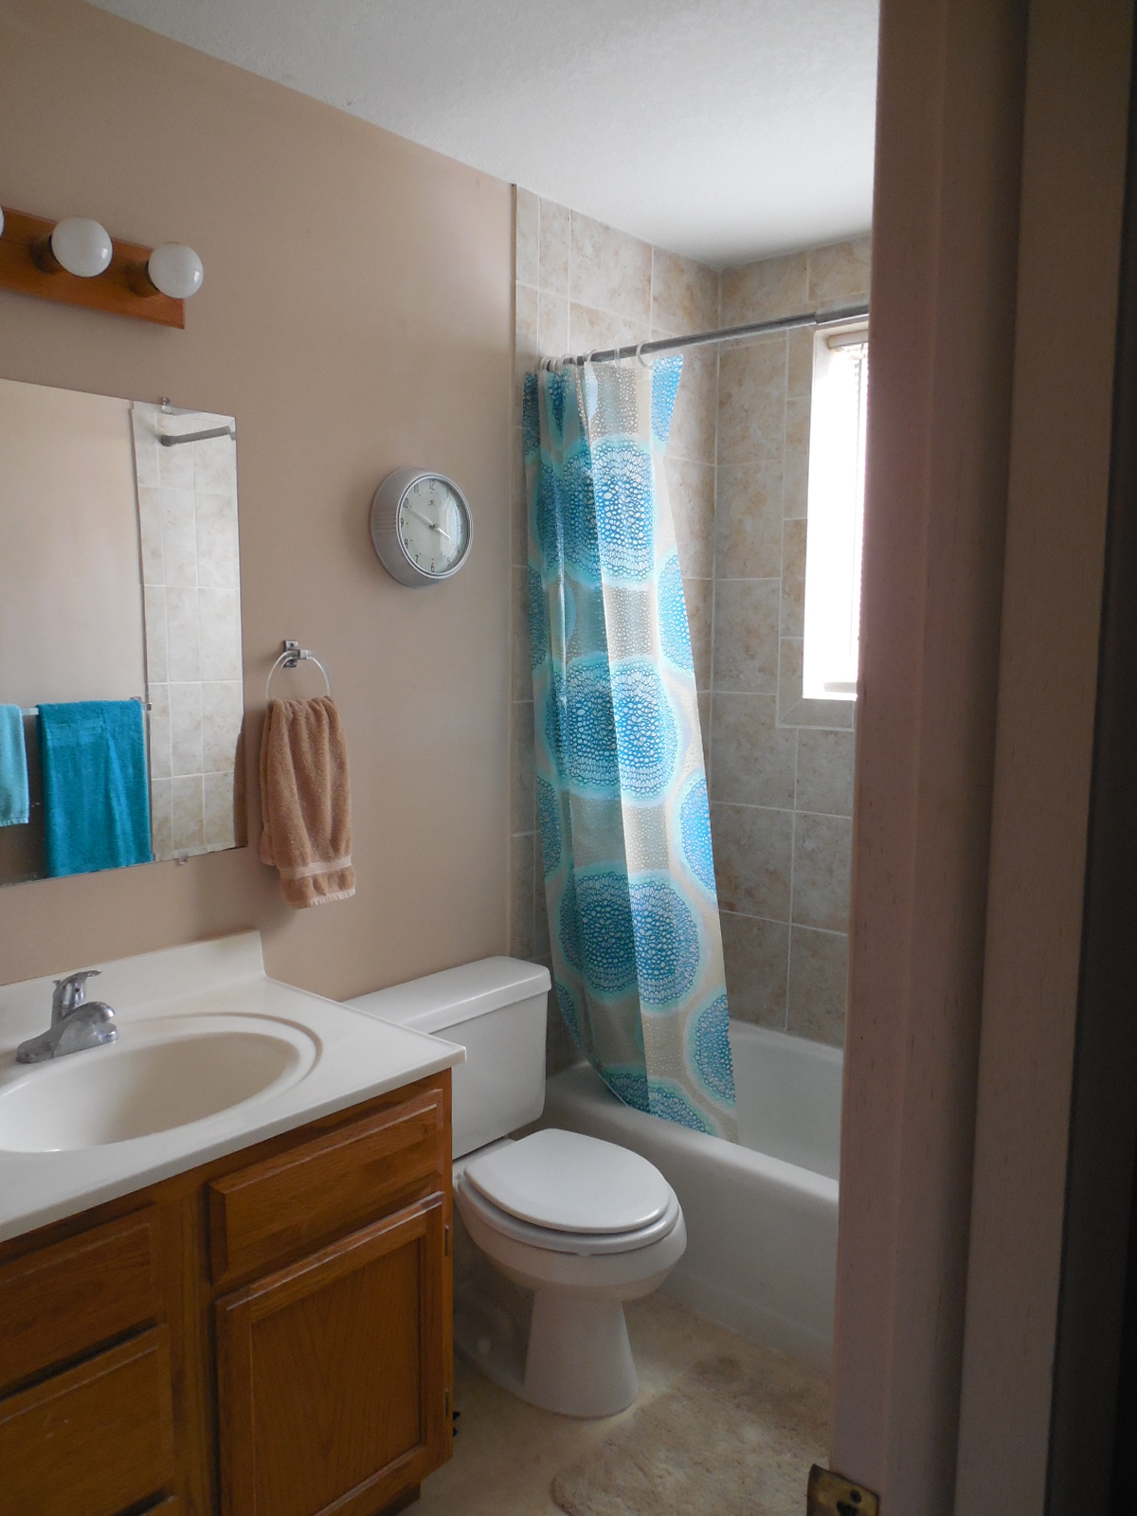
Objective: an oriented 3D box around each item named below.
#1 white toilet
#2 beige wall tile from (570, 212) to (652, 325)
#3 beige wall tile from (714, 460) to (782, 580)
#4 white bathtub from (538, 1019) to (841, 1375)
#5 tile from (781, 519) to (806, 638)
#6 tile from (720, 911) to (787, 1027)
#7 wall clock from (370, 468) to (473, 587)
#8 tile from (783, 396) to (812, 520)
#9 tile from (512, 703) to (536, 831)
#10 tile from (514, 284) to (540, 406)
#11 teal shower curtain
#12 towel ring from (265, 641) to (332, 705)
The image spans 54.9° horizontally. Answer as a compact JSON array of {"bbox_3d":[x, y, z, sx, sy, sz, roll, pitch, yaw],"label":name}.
[{"bbox_3d":[-0.066,0.866,2.179,0.695,0.725,0.470,6,9,42],"label":"white toilet"},{"bbox_3d":[0.102,-1.164,2.621,0.010,0.198,0.304,7,9,42],"label":"beige wall tile"},{"bbox_3d":[0.490,-0.642,2.980,0.212,0.308,0.010,6,9,42],"label":"beige wall tile"},{"bbox_3d":[0.705,0.993,2.416,1.524,0.353,0.755,7,9,42],"label":"white bathtub"},{"bbox_3d":[0.592,-0.470,2.868,0.067,0.304,0.010,7,9,42],"label":"tile"},{"bbox_3d":[0.500,0.588,3.068,0.276,0.304,0.010,7,9,42],"label":"tile"},{"bbox_3d":[-0.285,-0.468,2.221,0.070,0.242,0.242,7,9,42],"label":"wall clock"},{"bbox_3d":[0.595,-0.774,2.832,0.067,0.304,0.010,7,9,42],"label":"tile"},{"bbox_3d":[-0.104,0.024,2.582,0.010,0.308,0.071,6,9,42],"label":"tile"},{"bbox_3d":[-0.097,-0.903,2.477,0.010,0.308,0.071,6,9,42],"label":"tile"},{"bbox_3d":[0.144,0.024,2.411,0.522,1.759,0.125,7,9,42],"label":"teal shower curtain"},{"bbox_3d":[-0.515,-0.138,2.067,0.056,0.162,0.141,6,9,42],"label":"towel ring"}]

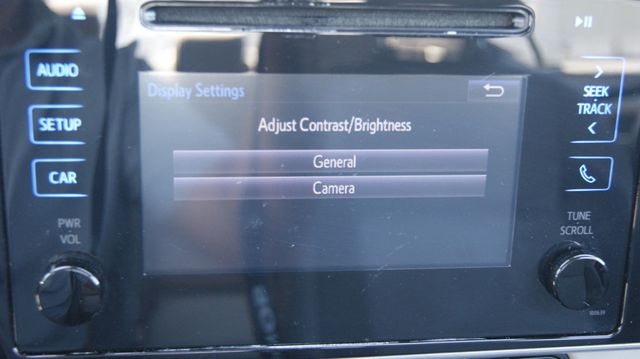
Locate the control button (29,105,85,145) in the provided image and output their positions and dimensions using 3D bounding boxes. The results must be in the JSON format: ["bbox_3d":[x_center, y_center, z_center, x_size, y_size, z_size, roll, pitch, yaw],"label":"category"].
[{"bbox_3d":[-0.088,-0.018,0.296,0.019,0.013,0.003,0,15,-8],"label":"control button"}]

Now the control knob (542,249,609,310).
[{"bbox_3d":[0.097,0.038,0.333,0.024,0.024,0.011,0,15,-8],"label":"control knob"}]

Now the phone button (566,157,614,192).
[{"bbox_3d":[0.100,-0.002,0.327,0.019,0.013,0.003,0,15,-8],"label":"phone button"}]

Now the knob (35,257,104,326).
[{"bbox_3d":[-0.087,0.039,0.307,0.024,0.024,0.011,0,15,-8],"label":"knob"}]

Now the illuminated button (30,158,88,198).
[{"bbox_3d":[-0.088,0.000,0.301,0.019,0.013,0.003,0,15,-8],"label":"illuminated button"}]

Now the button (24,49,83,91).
[{"bbox_3d":[-0.087,-0.036,0.291,0.019,0.013,0.003,0,15,-8],"label":"button"}]

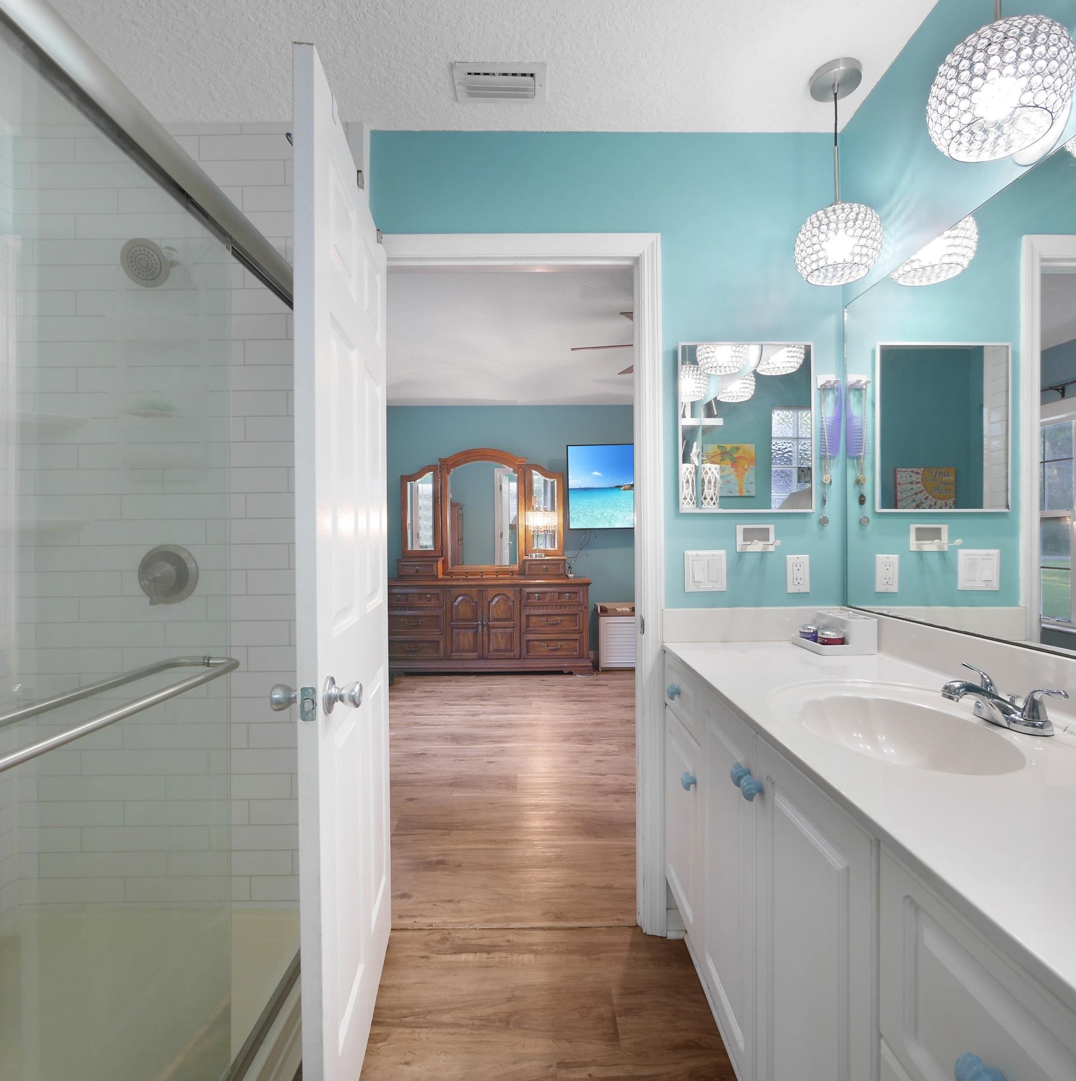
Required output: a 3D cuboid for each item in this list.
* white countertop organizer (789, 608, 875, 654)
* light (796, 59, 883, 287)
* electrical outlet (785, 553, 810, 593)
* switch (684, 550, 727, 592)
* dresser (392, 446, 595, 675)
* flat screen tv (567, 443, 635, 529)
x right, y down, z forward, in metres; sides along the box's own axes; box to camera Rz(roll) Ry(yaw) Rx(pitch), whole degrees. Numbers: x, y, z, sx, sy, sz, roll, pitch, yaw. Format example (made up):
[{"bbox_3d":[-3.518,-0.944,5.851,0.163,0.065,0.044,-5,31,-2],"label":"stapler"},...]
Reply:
[{"bbox_3d":[0.843,0.265,1.670,0.154,0.095,0.177,0,0,0],"label":"white countertop organizer"},{"bbox_3d":[0.793,-0.970,1.546,0.205,0.533,0.205,0,0,0],"label":"light"},{"bbox_3d":[0.793,0.103,1.772,0.070,0.115,0.010,0,0,0],"label":"electrical outlet"},{"bbox_3d":[0.511,0.093,1.770,0.125,0.125,0.011,0,0,0],"label":"switch"},{"bbox_3d":[-0.464,0.168,5.260,1.900,2.040,0.450,0,0,0],"label":"dresser"},{"bbox_3d":[0.926,-0.488,5.231,1.320,0.760,0.060,0,0,0],"label":"flat screen tv"}]

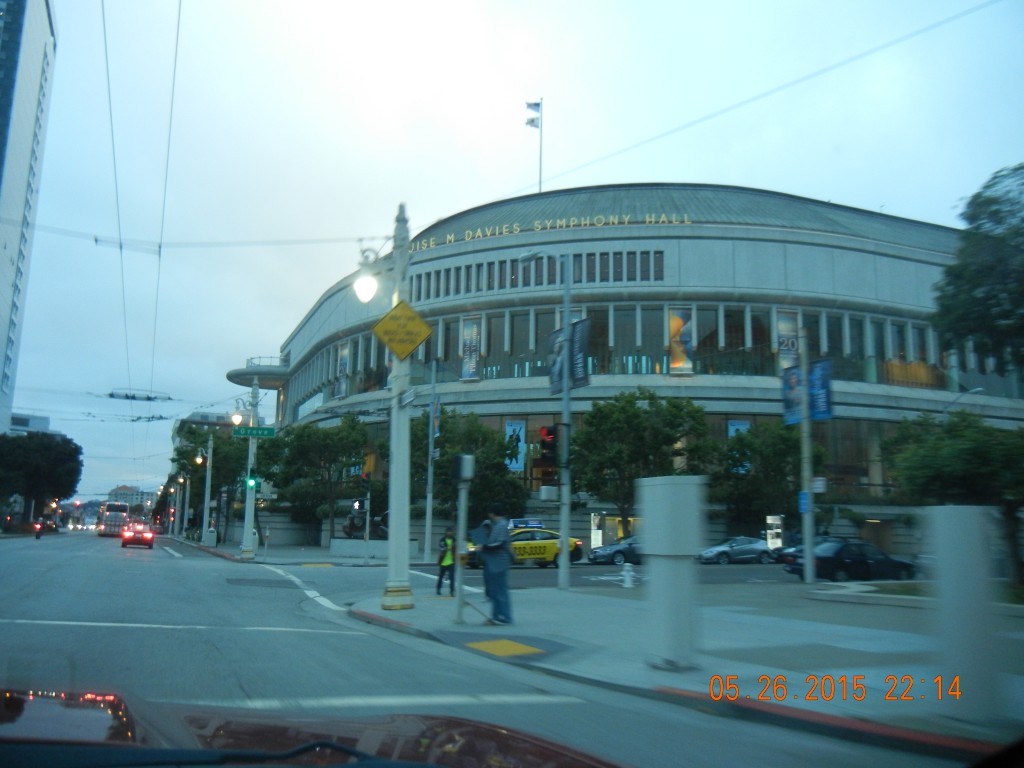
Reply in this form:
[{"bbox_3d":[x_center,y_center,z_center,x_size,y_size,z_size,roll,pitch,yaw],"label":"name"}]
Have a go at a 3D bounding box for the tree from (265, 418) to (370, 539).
[{"bbox_3d":[-11.243,5.653,51.727,6.300,7.813,6.300,6,-10,-26],"label":"tree"}]

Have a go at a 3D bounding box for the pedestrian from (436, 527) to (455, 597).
[{"bbox_3d":[-1.535,4.173,20.946,0.500,1.620,0.360,5,-10,-22],"label":"pedestrian"}]

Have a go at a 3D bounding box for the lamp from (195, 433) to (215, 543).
[{"bbox_3d":[-20.892,7.214,60.652,1.200,7.520,0.580,5,-10,-22],"label":"lamp"}]

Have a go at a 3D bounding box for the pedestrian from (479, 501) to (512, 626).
[{"bbox_3d":[-0.220,2.723,13.479,0.480,1.760,0.520,2,-9,-5],"label":"pedestrian"}]

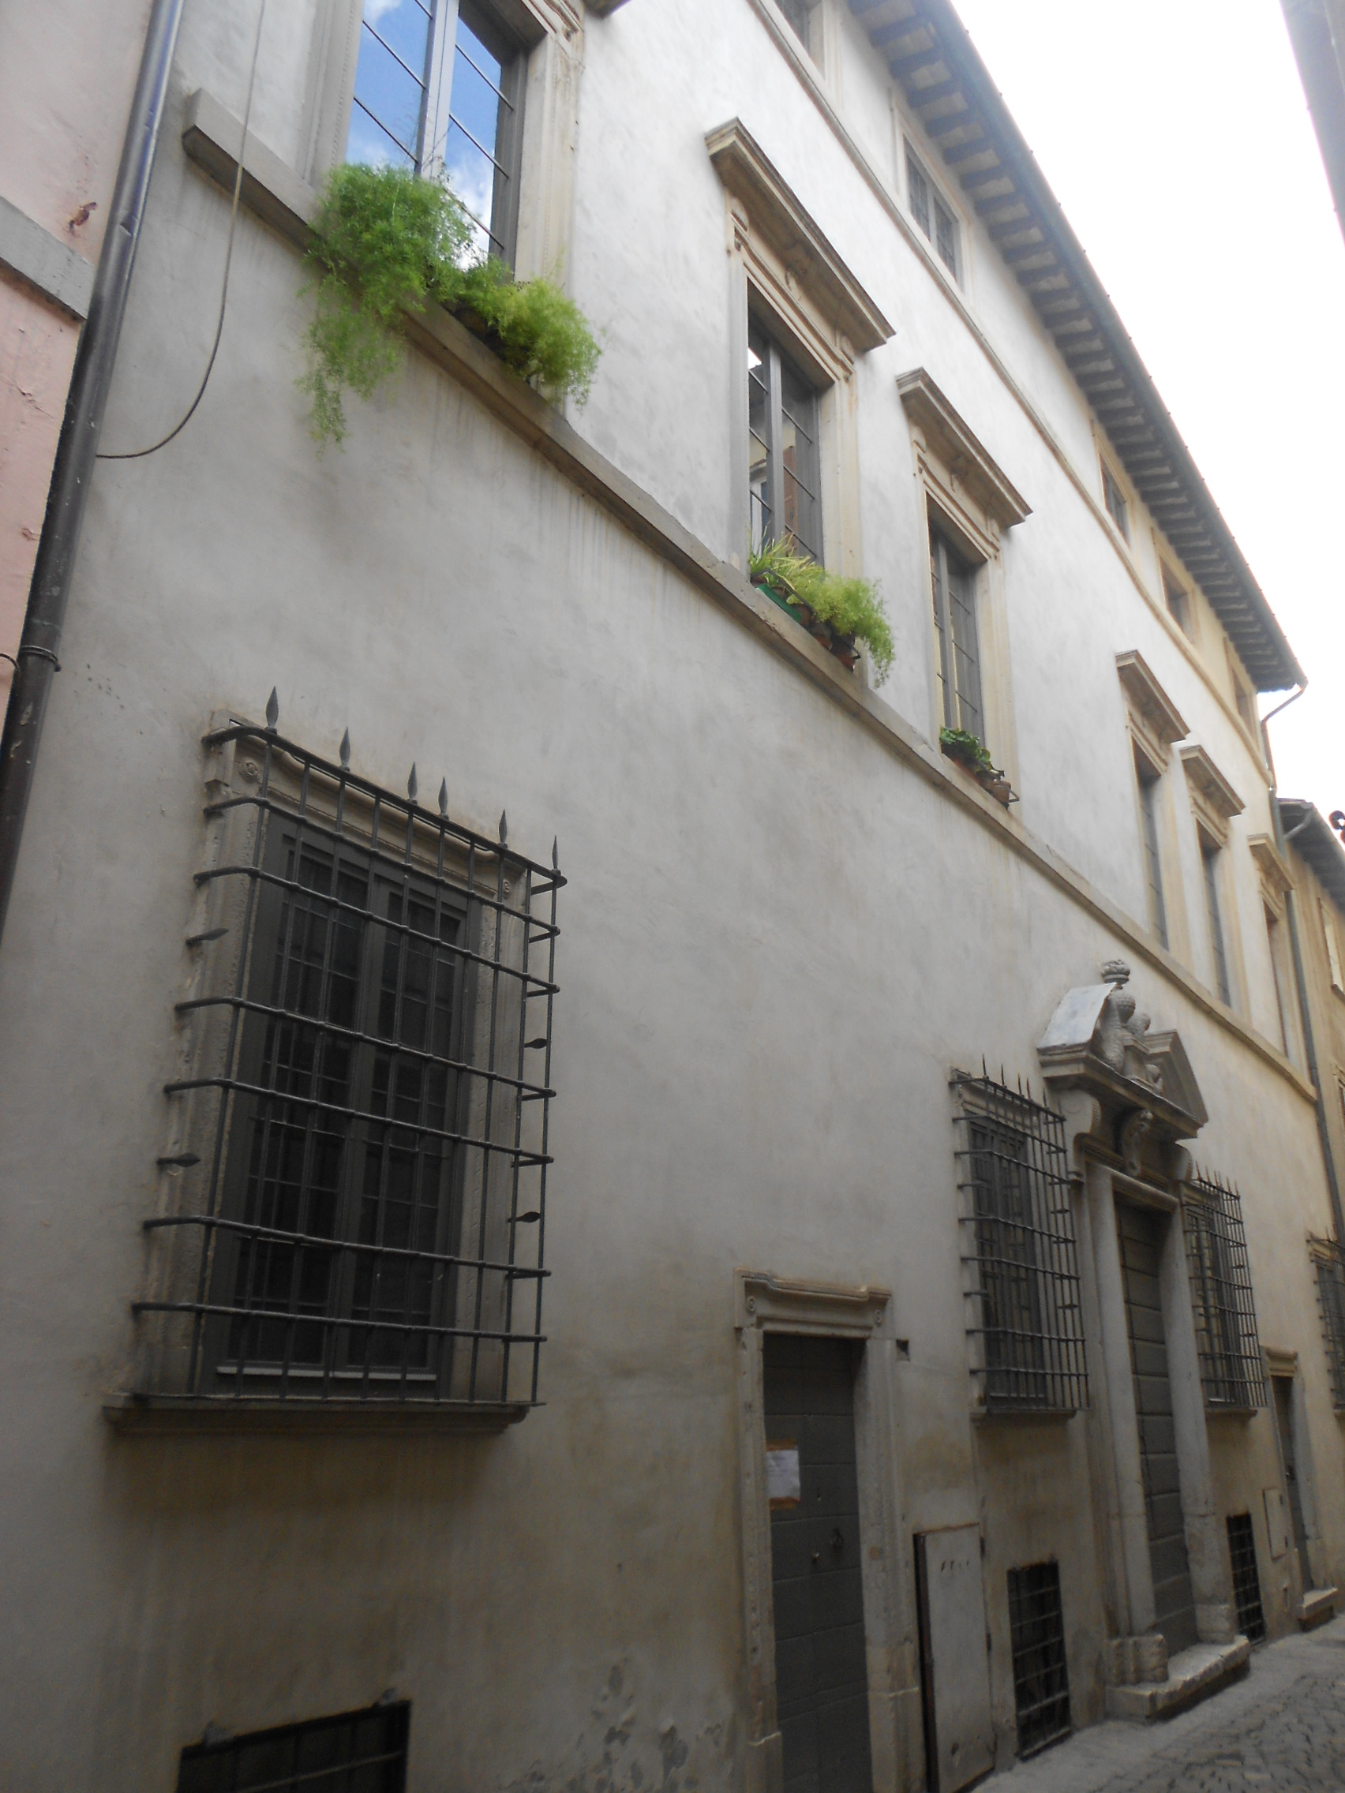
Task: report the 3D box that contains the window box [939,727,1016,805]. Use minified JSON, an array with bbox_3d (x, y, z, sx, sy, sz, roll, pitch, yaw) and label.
[{"bbox_3d":[2.042,-0.864,9.120,0.218,0.421,1.123,-14,-25,33],"label":"window box"}]

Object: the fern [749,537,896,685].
[{"bbox_3d":[0.846,-1.619,7.651,0.320,0.464,1.152,-14,-25,33],"label":"fern"}]

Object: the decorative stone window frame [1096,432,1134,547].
[{"bbox_3d":[5.057,-4.469,15.319,0.128,1.040,1.248,-14,-25,33],"label":"decorative stone window frame"}]

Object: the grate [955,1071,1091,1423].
[{"bbox_3d":[2.119,2.089,8.142,0.240,1.888,1.296,-14,-25,33],"label":"grate"}]

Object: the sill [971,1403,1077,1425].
[{"bbox_3d":[2.065,3.034,7.854,0.128,0.096,1.424,-14,-25,33],"label":"sill"}]

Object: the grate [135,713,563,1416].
[{"bbox_3d":[-0.885,0.541,4.144,0.266,1.898,1.334,-14,-25,33],"label":"grate"}]

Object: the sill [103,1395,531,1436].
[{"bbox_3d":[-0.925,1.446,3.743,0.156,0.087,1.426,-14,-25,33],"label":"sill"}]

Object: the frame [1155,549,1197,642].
[{"bbox_3d":[6.338,-3.789,17.005,0.128,1.008,1.344,-14,-25,33],"label":"frame"}]

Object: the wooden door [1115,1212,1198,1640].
[{"bbox_3d":[3.237,3.532,9.211,0.094,2.914,1.186,-14,-25,33],"label":"wooden door"}]

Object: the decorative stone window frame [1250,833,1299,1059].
[{"bbox_3d":[8.030,0.795,17.667,0.288,2.944,1.536,-14,-25,33],"label":"decorative stone window frame"}]

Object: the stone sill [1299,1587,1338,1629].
[{"bbox_3d":[5.938,6.618,12.503,0.198,0.198,1.408,-14,-25,33],"label":"stone sill"}]

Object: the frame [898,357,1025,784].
[{"bbox_3d":[2.151,-1.990,9.557,0.312,2.839,2.028,-14,-25,33],"label":"frame"}]

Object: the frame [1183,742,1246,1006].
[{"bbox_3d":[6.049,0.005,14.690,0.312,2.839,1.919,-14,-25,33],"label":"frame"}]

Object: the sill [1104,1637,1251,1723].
[{"bbox_3d":[3.194,4.922,8.488,0.343,0.162,2.200,-14,-25,33],"label":"sill"}]

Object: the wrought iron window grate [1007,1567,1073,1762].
[{"bbox_3d":[2.004,4.196,7.470,0.080,0.864,0.774,-14,-25,33],"label":"wrought iron window grate"}]

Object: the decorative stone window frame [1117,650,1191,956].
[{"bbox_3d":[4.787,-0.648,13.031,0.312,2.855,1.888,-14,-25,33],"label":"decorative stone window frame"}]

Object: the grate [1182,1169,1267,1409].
[{"bbox_3d":[4.576,3.292,11.240,0.206,1.888,1.342,-14,-25,33],"label":"grate"}]

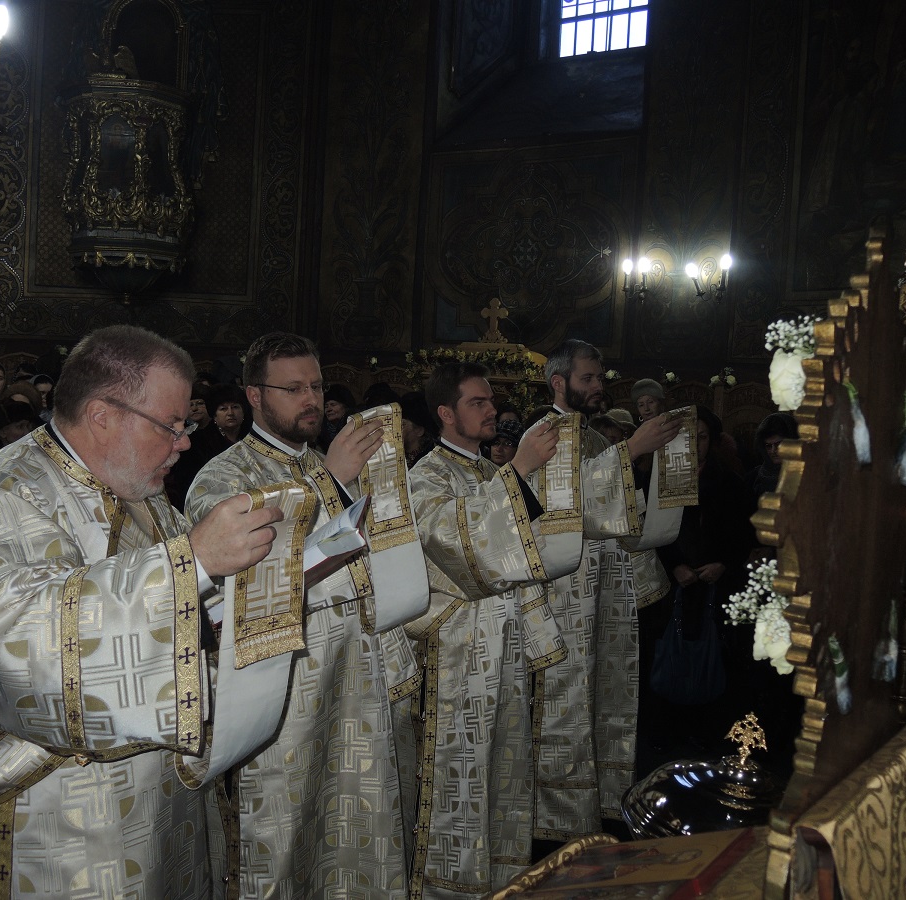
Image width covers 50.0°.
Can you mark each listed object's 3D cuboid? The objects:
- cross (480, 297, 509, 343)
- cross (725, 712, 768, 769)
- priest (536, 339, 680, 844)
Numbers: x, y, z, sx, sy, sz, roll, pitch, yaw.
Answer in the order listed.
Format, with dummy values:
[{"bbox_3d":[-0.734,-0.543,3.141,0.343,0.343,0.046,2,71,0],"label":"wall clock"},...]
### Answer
[{"bbox_3d":[0.334,-1.041,7.800,0.235,0.355,0.060,4,3,20],"label":"cross"},{"bbox_3d":[0.559,0.554,1.850,0.083,0.102,0.015,10,3,20],"label":"cross"},{"bbox_3d":[0.485,0.499,3.400,0.620,1.760,0.620,4,3,23],"label":"priest"}]

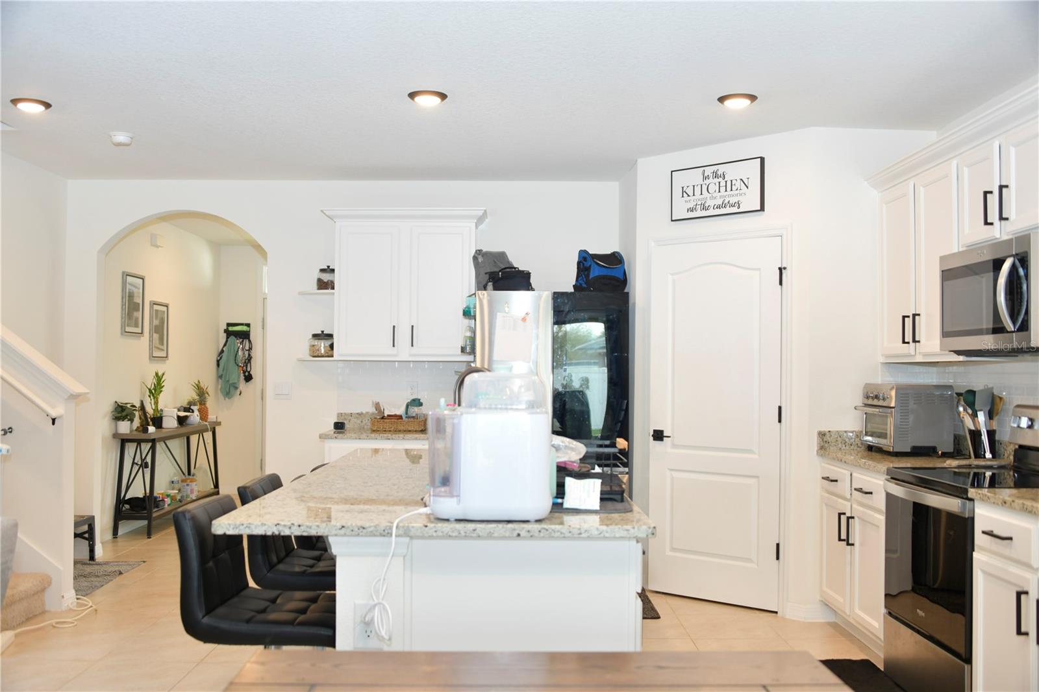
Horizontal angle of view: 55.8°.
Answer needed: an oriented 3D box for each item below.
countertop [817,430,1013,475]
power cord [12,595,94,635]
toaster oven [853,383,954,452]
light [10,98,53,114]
[{"bbox_3d":[1.893,0.503,4.710,0.640,0.132,0.980,0,-1,0],"label":"countertop"},{"bbox_3d":[-2.403,1.420,5.215,0.270,0.025,0.720,0,-1,0],"label":"power cord"},{"bbox_3d":[1.932,0.367,4.973,0.370,0.353,0.390,0,-1,0],"label":"toaster oven"},{"bbox_3d":[-2.415,-1.184,4.851,0.195,0.028,0.195,0,-1,0],"label":"light"}]

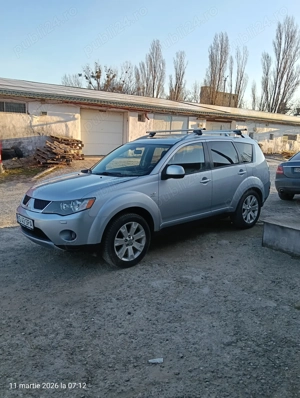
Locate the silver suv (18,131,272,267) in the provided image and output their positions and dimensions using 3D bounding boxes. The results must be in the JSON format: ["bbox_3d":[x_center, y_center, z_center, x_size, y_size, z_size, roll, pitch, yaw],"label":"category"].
[{"bbox_3d":[0.230,-0.287,5.201,4.650,1.740,1.840,-9,14,-40],"label":"silver suv"}]

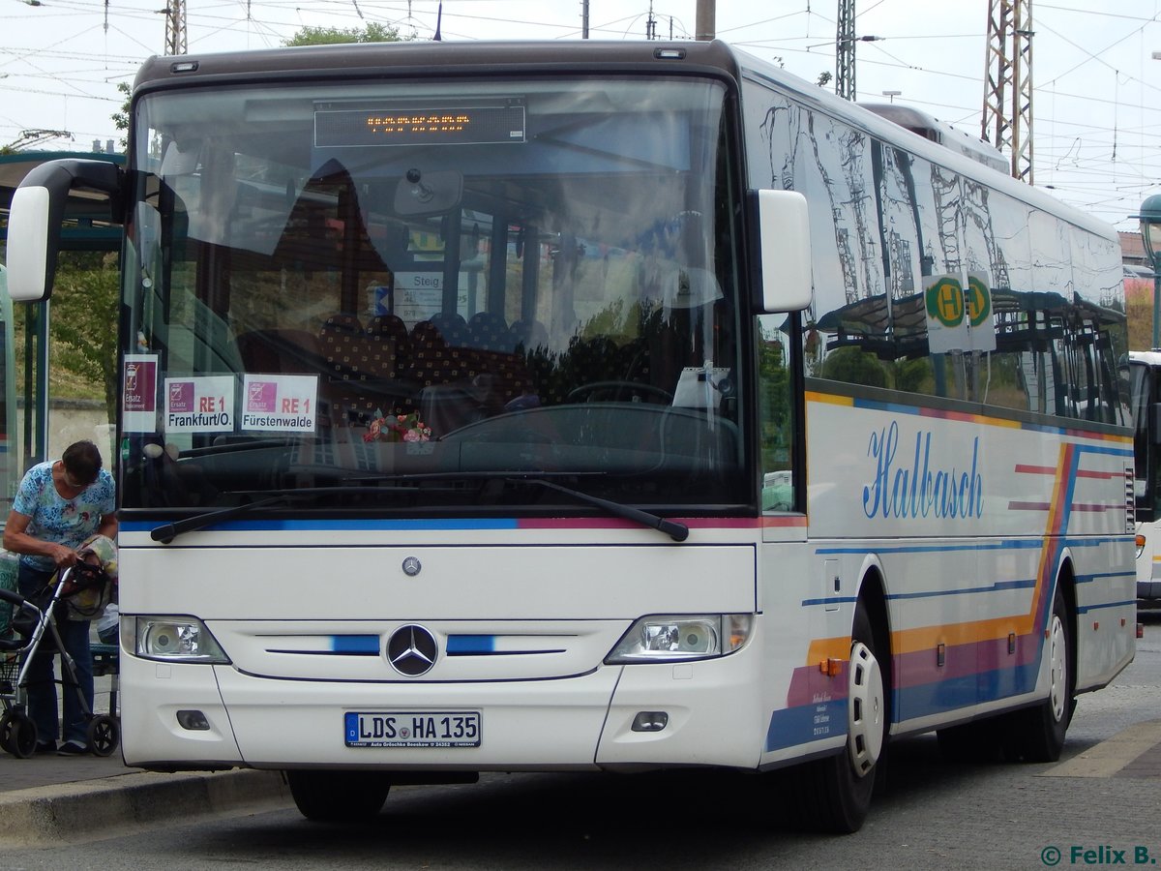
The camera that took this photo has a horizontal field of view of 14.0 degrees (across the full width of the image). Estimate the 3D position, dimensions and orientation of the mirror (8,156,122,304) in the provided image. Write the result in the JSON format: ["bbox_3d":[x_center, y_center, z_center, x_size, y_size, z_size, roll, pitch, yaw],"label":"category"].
[{"bbox_3d":[-2.000,-0.795,18.291,0.380,0.540,0.250,-1,-1,24],"label":"mirror"}]

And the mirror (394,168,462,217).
[{"bbox_3d":[-0.582,-0.925,18.046,0.275,0.175,0.080,-1,-8,27],"label":"mirror"}]

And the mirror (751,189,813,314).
[{"bbox_3d":[0.755,-0.689,17.732,0.235,0.465,0.160,0,-1,2],"label":"mirror"}]

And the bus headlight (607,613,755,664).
[{"bbox_3d":[0.363,0.765,17.729,0.510,0.195,0.210,-1,-1,9],"label":"bus headlight"}]

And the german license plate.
[{"bbox_3d":[-0.632,1.110,17.815,0.527,0.132,0.020,-1,-1,14],"label":"german license plate"}]

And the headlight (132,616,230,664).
[{"bbox_3d":[-1.528,0.787,18.186,0.440,0.195,0.190,-1,-1,19],"label":"headlight"}]

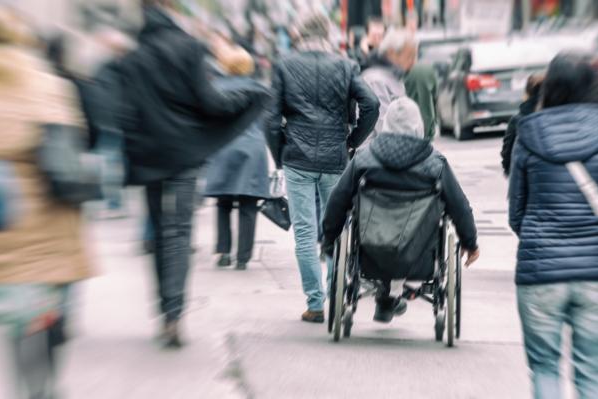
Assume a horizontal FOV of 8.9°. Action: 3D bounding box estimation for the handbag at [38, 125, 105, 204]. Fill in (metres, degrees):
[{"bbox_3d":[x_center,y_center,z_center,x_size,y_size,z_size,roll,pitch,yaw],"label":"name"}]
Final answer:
[{"bbox_3d":[-0.895,-0.137,15.000,0.280,0.310,0.150,-1,3,-20],"label":"handbag"}]

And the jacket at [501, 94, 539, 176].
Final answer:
[{"bbox_3d":[1.433,-0.393,23.500,0.440,0.540,0.300,0,2,0],"label":"jacket"}]

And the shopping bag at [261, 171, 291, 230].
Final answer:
[{"bbox_3d":[-0.156,0.014,26.500,0.250,0.400,0.130,0,2,0],"label":"shopping bag"}]

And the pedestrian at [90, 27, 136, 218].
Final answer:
[{"bbox_3d":[-1.675,-0.701,34.400,0.520,1.720,0.400,0,2,0],"label":"pedestrian"}]

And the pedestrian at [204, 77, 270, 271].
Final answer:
[{"bbox_3d":[-0.425,-0.295,26.900,0.540,1.580,0.380,0,2,0],"label":"pedestrian"}]

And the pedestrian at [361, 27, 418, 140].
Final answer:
[{"bbox_3d":[0.561,-0.267,24.300,0.520,1.680,0.380,1,3,30],"label":"pedestrian"}]

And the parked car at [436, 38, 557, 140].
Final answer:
[{"bbox_3d":[3.290,-1.720,61.500,1.830,1.500,4.650,0,2,-4],"label":"parked car"}]

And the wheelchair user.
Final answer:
[{"bbox_3d":[0.533,0.056,20.300,0.800,1.210,0.850,0,2,0],"label":"wheelchair user"}]

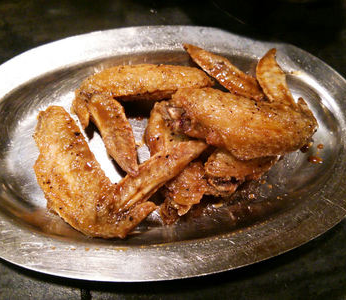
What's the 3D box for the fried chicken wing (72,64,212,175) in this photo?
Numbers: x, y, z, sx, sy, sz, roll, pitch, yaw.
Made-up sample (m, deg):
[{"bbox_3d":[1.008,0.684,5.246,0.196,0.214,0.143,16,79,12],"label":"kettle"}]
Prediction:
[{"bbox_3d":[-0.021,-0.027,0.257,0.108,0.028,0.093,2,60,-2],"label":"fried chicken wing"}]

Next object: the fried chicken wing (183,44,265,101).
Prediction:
[{"bbox_3d":[0.038,-0.063,0.277,0.024,0.018,0.082,-38,68,-21],"label":"fried chicken wing"}]

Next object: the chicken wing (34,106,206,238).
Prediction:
[{"bbox_3d":[-0.045,0.014,0.212,0.115,0.030,0.074,17,59,11],"label":"chicken wing"}]

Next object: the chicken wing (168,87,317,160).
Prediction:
[{"bbox_3d":[0.045,-0.015,0.219,0.094,0.026,0.046,5,58,3],"label":"chicken wing"}]

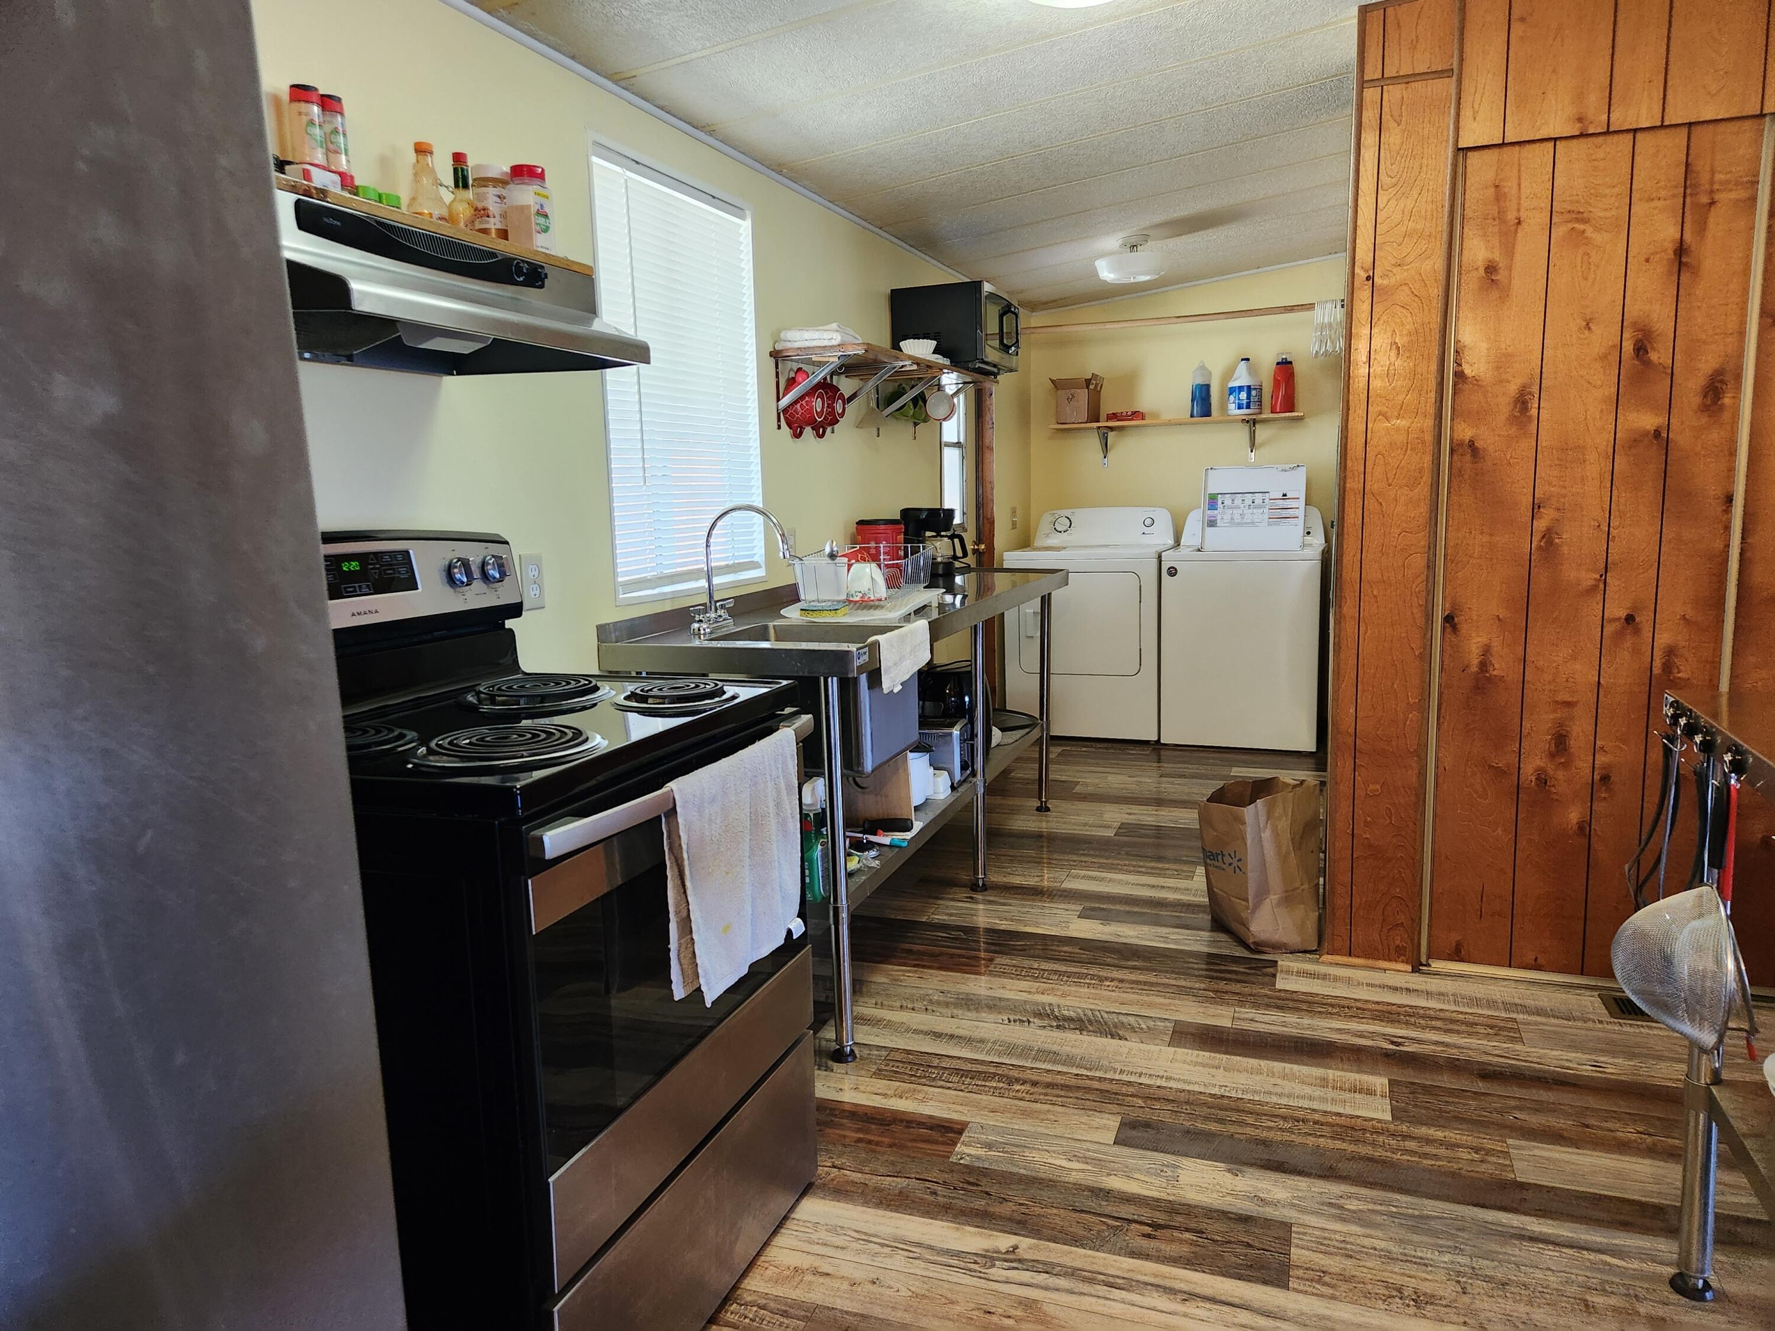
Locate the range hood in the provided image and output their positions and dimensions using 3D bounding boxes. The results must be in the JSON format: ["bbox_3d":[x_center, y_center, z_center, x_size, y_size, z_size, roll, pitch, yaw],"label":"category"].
[{"bbox_3d":[-0.732,-0.533,1.702,0.441,0.163,0.757,2,9,20],"label":"range hood"}]

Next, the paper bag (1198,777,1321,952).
[{"bbox_3d":[1.030,0.537,3.257,0.262,0.396,0.188,-7,10,-33],"label":"paper bag"}]

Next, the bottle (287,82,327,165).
[{"bbox_3d":[-0.806,-0.746,1.643,0.043,0.117,0.043,1,9,19],"label":"bottle"}]

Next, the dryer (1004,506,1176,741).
[{"bbox_3d":[1.040,-0.233,5.940,0.735,1.097,0.713,2,9,20],"label":"dryer"}]

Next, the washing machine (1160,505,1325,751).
[{"bbox_3d":[1.734,-0.201,5.751,0.700,1.100,0.690,1,9,19],"label":"washing machine"}]

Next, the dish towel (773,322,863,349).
[{"bbox_3d":[-0.195,-0.963,3.489,0.208,0.064,0.190,1,9,19],"label":"dish towel"}]

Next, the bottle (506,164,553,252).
[{"bbox_3d":[-0.590,-0.746,1.946,0.058,0.155,0.062,1,9,19],"label":"bottle"}]

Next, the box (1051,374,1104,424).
[{"bbox_3d":[1.020,-1.429,6.336,0.250,0.255,0.200,3,9,28],"label":"box"}]

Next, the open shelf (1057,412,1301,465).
[{"bbox_3d":[1.513,-1.174,6.194,1.285,0.229,0.250,1,9,19],"label":"open shelf"}]

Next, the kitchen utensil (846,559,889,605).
[{"bbox_3d":[-0.051,-0.221,3.116,0.114,0.104,0.114,-2,9,0],"label":"kitchen utensil"}]

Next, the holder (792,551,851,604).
[{"bbox_3d":[-0.175,-0.230,3.150,0.139,0.119,0.124,2,9,20],"label":"holder"}]

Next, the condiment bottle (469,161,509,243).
[{"bbox_3d":[-0.621,-0.723,1.866,0.060,0.134,0.060,1,9,19],"label":"condiment bottle"}]

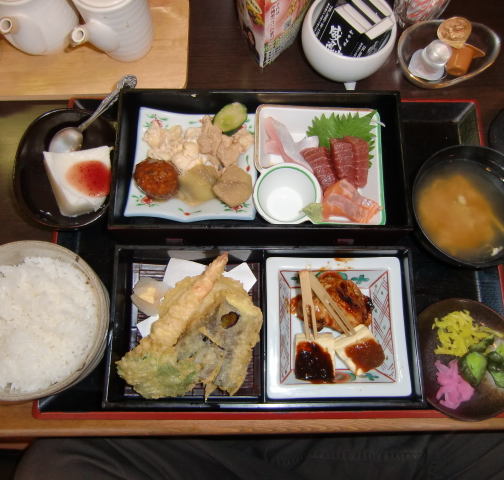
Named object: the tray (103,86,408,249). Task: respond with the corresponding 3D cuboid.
[{"bbox_3d":[0.008,-0.068,0.434,0.266,0.062,0.136,0,76,-1],"label":"tray"}]

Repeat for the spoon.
[{"bbox_3d":[-0.160,-0.121,0.448,0.122,0.020,0.027,-39,79,9],"label":"spoon"}]

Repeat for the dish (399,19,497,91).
[{"bbox_3d":[0.211,-0.195,0.490,0.111,0.034,0.083,-6,76,-2],"label":"dish"}]

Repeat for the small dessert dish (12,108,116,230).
[{"bbox_3d":[-0.179,-0.068,0.449,0.106,0.032,0.127,-6,76,-2],"label":"small dessert dish"}]

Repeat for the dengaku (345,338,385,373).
[{"bbox_3d":[0.099,0.101,0.401,0.032,0.014,0.033,-33,79,-8],"label":"dengaku"}]

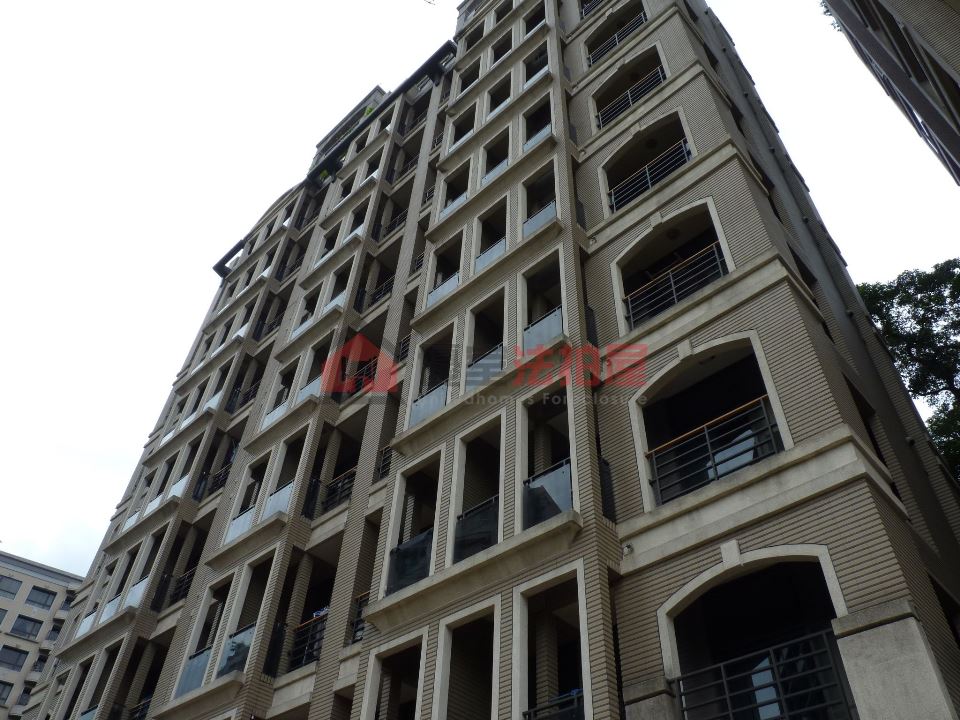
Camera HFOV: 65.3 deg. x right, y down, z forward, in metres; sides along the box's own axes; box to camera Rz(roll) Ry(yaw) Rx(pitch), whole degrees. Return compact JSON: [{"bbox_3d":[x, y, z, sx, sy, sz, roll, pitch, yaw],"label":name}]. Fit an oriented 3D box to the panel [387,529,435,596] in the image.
[{"bbox_3d":[-1.125,3.313,12.065,1.006,0.966,0.060,-33,-56,30],"label":"panel"}]

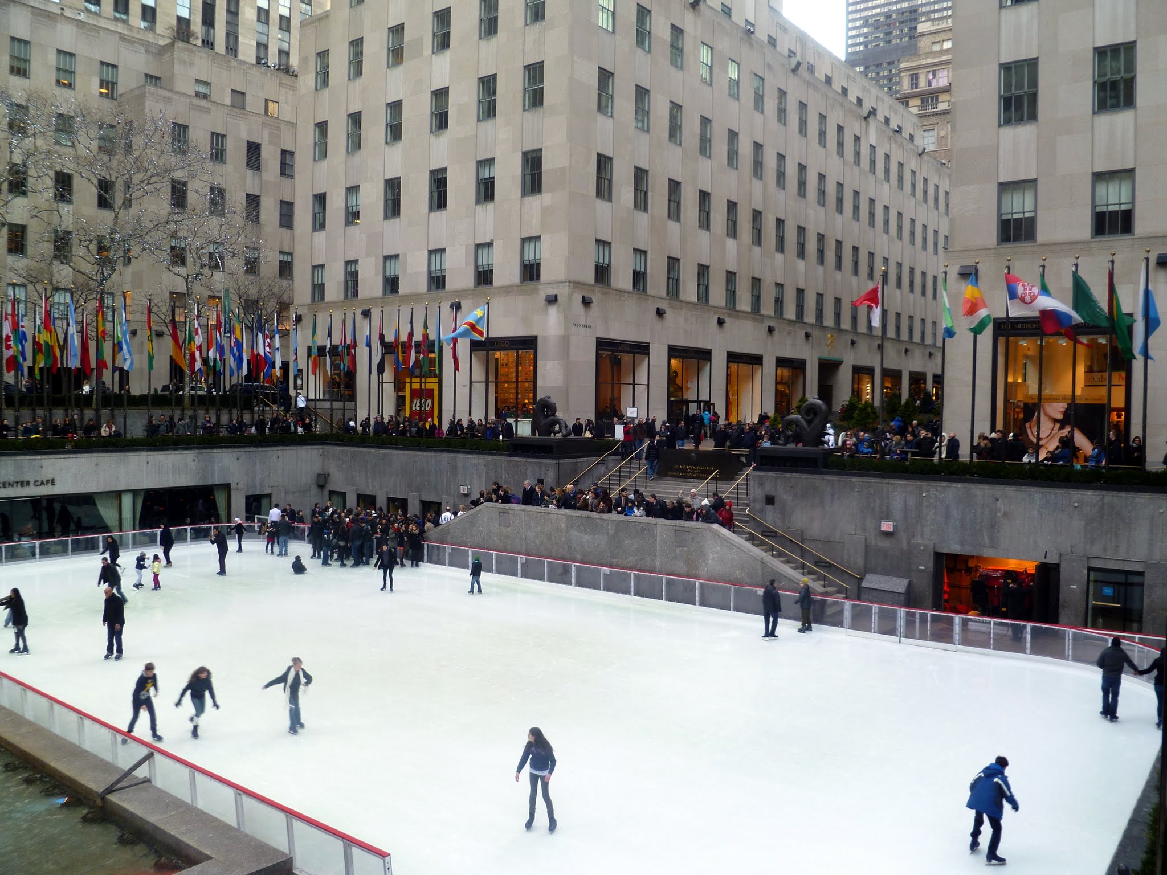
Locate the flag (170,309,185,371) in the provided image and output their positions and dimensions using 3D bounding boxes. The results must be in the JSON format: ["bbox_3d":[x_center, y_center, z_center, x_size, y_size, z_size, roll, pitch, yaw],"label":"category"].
[{"bbox_3d":[-18.338,-4.409,42.668,0.701,2.720,0.400,0,2,-23],"label":"flag"}]

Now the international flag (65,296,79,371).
[{"bbox_3d":[-21.148,-4.297,39.031,0.565,3.008,0.400,0,2,-28],"label":"international flag"}]

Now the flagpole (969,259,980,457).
[{"bbox_3d":[12.040,-2.235,29.086,0.140,6.467,0.140,2,3,38],"label":"flagpole"}]

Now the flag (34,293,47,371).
[{"bbox_3d":[-23.915,-4.659,41.582,0.502,3.373,0.420,0,2,-30],"label":"flag"}]

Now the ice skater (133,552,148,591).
[{"bbox_3d":[-15.367,4.601,32.739,0.500,1.250,0.420,1,2,3],"label":"ice skater"}]

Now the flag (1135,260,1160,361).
[{"bbox_3d":[15.673,-3.548,26.238,0.608,2.787,0.450,2,2,31],"label":"flag"}]

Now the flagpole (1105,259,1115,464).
[{"bbox_3d":[15.755,-2.051,28.274,0.140,7.000,0.140,2,2,38],"label":"flagpole"}]

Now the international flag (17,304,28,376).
[{"bbox_3d":[-26.779,-4.659,45.085,0.500,3.350,0.400,0,2,-31],"label":"international flag"}]

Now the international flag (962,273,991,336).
[{"bbox_3d":[12.660,-4.288,30.413,0.920,2.000,0.450,2,2,22],"label":"international flag"}]

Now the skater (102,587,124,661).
[{"bbox_3d":[-11.640,4.563,23.354,0.580,1.770,0.480,1,2,11],"label":"skater"}]

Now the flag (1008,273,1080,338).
[{"bbox_3d":[13.583,-3.914,27.850,2.152,1.829,0.550,2,2,30],"label":"flag"}]

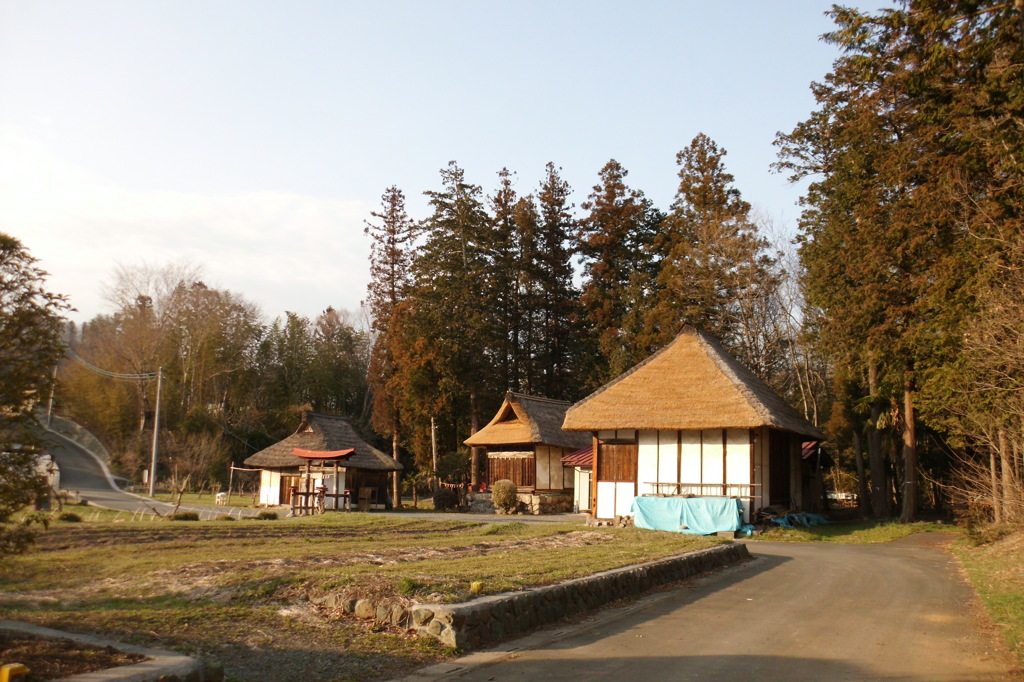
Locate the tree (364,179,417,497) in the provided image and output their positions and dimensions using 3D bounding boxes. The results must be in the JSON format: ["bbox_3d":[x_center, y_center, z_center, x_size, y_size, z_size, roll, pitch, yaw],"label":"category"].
[{"bbox_3d":[-7.259,0.033,47.956,3.300,19.465,3.300,1,-9,0],"label":"tree"}]

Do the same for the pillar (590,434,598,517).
[{"bbox_3d":[3.052,4.974,29.734,0.180,3.132,0.180,-4,-10,25],"label":"pillar"}]

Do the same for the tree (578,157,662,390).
[{"bbox_3d":[6.981,-0.898,51.696,5.200,22.671,5.200,1,-9,0],"label":"tree"}]

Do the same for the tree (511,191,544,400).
[{"bbox_3d":[1.132,0.186,54.593,2.800,21.293,2.800,1,-9,0],"label":"tree"}]

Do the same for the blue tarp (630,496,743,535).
[{"bbox_3d":[6.044,5.992,27.361,3.450,1.200,0.900,-4,-10,25],"label":"blue tarp"}]

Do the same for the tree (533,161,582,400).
[{"bbox_3d":[3.139,-0.931,53.742,3.500,23.282,3.500,1,-9,0],"label":"tree"}]

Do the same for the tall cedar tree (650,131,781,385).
[{"bbox_3d":[12.030,-1.598,48.740,7.000,23.256,7.000,1,-9,0],"label":"tall cedar tree"}]

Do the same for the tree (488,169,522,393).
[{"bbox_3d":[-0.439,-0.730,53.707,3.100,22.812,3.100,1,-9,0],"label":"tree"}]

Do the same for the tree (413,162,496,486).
[{"bbox_3d":[-3.186,-0.656,46.532,5.000,20.472,5.000,1,-9,0],"label":"tree"}]

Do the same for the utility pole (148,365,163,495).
[{"bbox_3d":[-22.479,5.719,50.617,0.300,8.250,0.300,1,-9,0],"label":"utility pole"}]

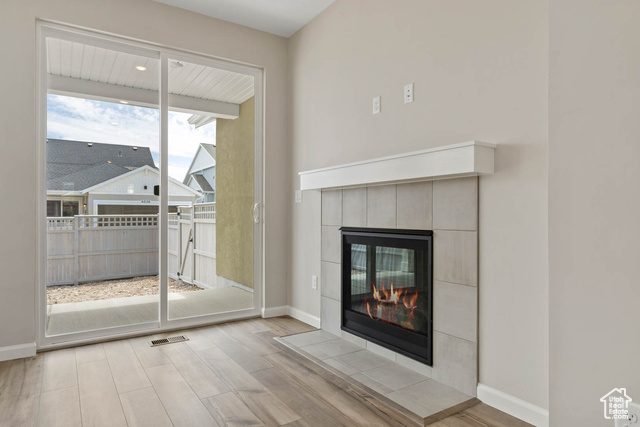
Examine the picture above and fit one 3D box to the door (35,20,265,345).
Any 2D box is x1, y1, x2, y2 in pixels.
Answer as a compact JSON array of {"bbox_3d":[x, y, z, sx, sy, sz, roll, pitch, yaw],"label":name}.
[{"bbox_3d":[-1.325,-0.195,3.202,1.752,2.392,0.114,0,0,-34],"label":"door"}]

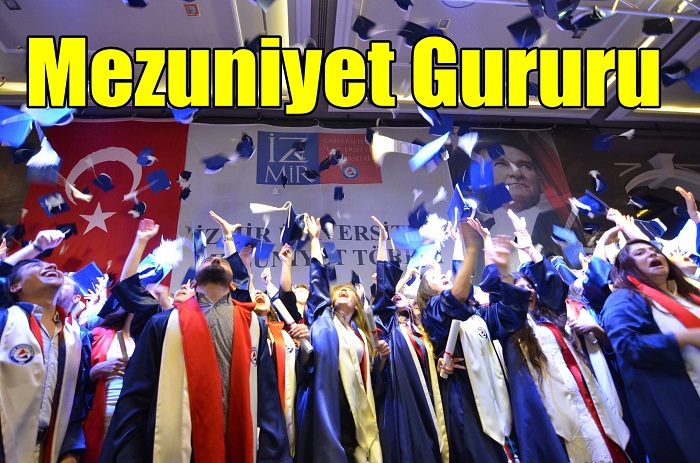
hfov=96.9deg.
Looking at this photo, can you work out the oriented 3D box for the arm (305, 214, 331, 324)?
[{"bbox_3d":[-0.212,0.215,1.940,0.140,0.648,0.160,-4,-14,-6],"label":"arm"}]

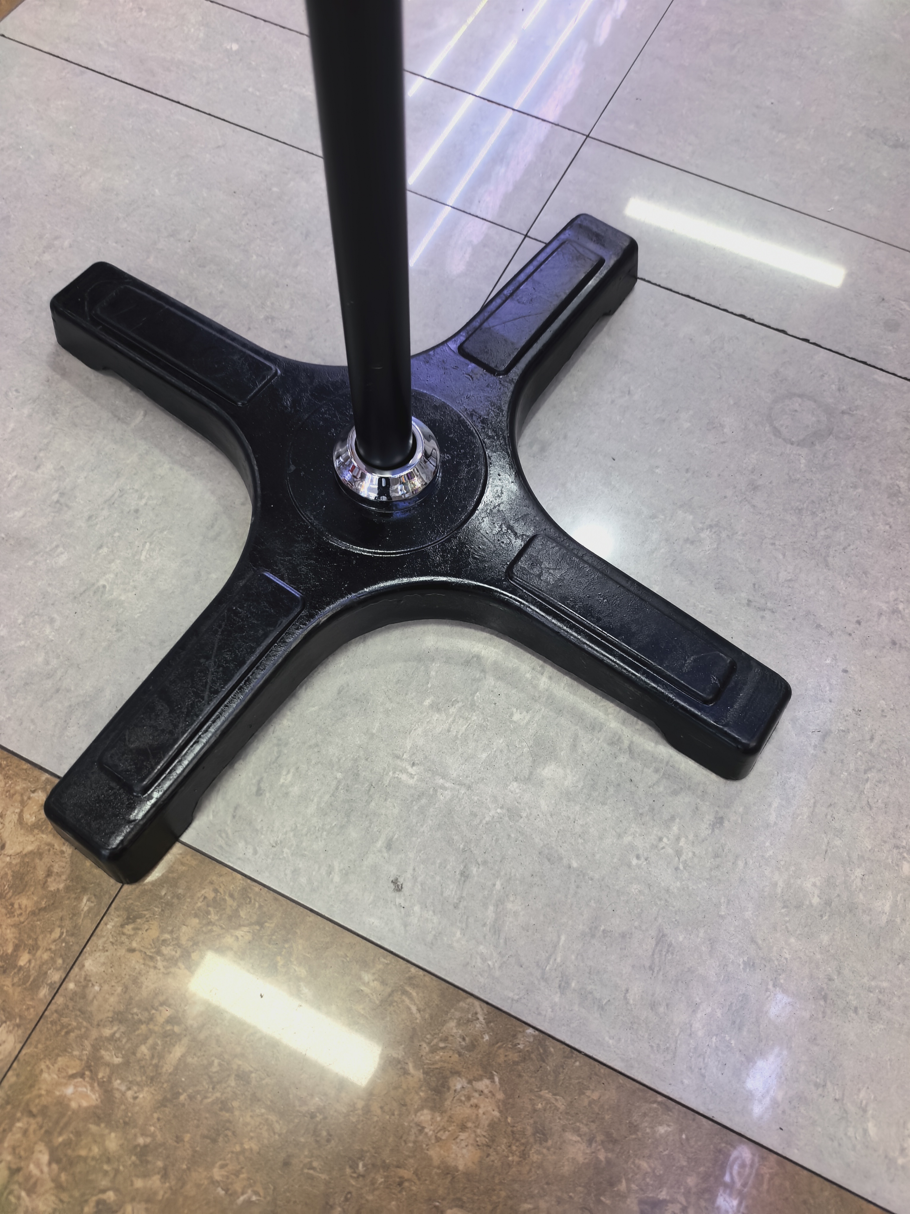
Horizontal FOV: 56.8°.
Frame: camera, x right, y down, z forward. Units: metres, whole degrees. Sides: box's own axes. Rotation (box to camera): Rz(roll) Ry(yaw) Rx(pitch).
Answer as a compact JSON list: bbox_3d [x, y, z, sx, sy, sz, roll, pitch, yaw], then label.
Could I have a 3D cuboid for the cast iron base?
[{"bbox_3d":[-0.048,-0.082,0.631,0.490,0.066,0.490,-8,66,-6],"label":"cast iron base"}]

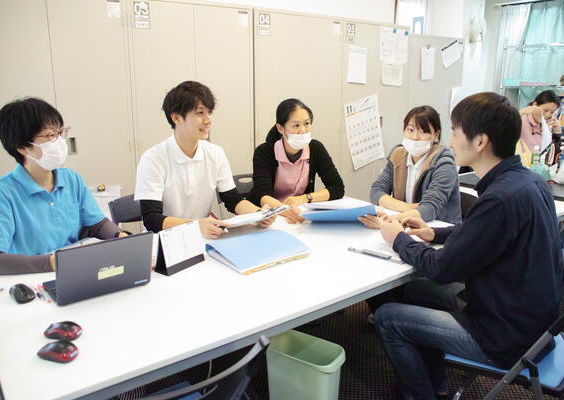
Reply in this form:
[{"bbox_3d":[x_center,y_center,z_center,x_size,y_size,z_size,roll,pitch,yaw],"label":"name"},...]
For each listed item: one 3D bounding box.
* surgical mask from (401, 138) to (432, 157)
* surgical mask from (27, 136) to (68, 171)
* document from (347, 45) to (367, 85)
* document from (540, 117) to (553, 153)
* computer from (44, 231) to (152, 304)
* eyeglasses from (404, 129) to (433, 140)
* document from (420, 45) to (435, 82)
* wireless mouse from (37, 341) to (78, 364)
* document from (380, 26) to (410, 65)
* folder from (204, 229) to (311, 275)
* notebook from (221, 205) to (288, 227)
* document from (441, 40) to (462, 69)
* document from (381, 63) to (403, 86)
[{"bbox_3d":[0.651,-0.253,2.170,0.135,0.085,0.080,10,22,36],"label":"surgical mask"},{"bbox_3d":[-0.785,-0.159,1.520,0.095,0.105,0.140,14,18,19],"label":"surgical mask"},{"bbox_3d":[0.660,-1.160,3.893,0.230,0.296,0.012,-10,17,-37],"label":"document"},{"bbox_3d":[1.848,-0.459,3.150,0.010,0.260,0.160,1,14,-21],"label":"document"},{"bbox_3d":[-0.568,0.185,1.391,0.277,0.186,0.245,-10,17,-37],"label":"computer"},{"bbox_3d":[0.697,-0.332,2.251,0.138,0.042,0.135,7,15,29],"label":"eyeglasses"},{"bbox_3d":[1.413,-1.311,4.338,0.210,0.300,0.008,-8,15,-32],"label":"document"},{"bbox_3d":[-0.521,0.347,1.044,0.098,0.036,0.061,4,14,15],"label":"wireless mouse"},{"bbox_3d":[1.021,-1.398,4.057,0.320,0.305,0.008,-8,15,-32],"label":"document"},{"bbox_3d":[-0.087,0.191,1.702,0.307,0.032,0.246,-9,17,-35],"label":"folder"},{"bbox_3d":[-0.123,0.069,1.950,0.290,0.020,0.200,-16,12,-30],"label":"notebook"},{"bbox_3d":[1.781,-1.523,4.710,0.290,0.208,0.012,-34,30,-28],"label":"document"},{"bbox_3d":[1.015,-1.138,4.112,0.255,0.200,0.008,-8,15,-32],"label":"document"}]

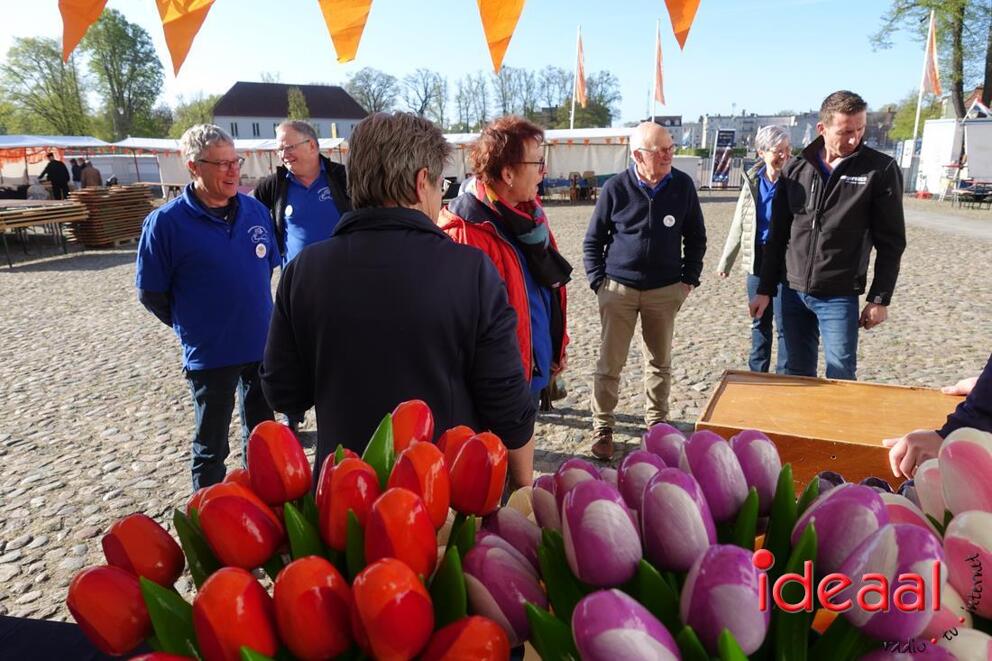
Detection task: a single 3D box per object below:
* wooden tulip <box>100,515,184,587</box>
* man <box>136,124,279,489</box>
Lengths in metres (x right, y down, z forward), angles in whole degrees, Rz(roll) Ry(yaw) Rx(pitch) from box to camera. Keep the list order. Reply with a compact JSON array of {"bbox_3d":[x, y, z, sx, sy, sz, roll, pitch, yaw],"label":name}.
[{"bbox_3d":[-0.316,0.199,0.594,0.054,0.077,0.054,-28,11,0],"label":"wooden tulip"},{"bbox_3d":[-1.111,0.059,2.629,0.420,1.678,0.560,9,18,31],"label":"man"}]

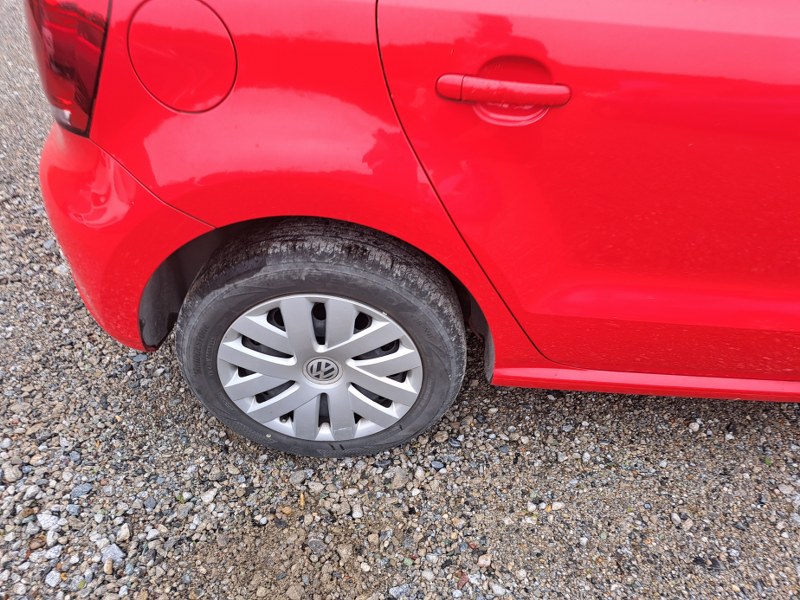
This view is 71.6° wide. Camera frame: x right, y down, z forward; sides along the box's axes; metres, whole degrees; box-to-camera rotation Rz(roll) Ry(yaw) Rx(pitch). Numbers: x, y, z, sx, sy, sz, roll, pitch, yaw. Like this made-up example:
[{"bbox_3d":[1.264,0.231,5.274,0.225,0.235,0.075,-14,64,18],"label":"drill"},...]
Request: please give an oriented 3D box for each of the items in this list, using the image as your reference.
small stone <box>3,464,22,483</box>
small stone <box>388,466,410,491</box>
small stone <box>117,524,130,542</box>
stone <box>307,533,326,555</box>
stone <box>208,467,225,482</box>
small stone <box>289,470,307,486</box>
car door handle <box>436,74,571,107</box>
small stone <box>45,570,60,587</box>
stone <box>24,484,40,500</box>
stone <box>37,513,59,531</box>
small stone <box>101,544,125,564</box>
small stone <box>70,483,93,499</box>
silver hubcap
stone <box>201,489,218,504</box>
[{"bbox_3d":[-0.842,0.374,1.204,0.031,0.030,0.052,-29,49,-34],"label":"small stone"},{"bbox_3d":[0.000,0.400,1.246,0.037,0.028,0.058,20,40,18],"label":"small stone"},{"bbox_3d":[-0.549,0.464,1.104,0.024,0.018,0.036,10,38,6],"label":"small stone"},{"bbox_3d":[-0.167,0.494,1.121,0.037,0.020,0.021,30,46,29],"label":"stone"},{"bbox_3d":[-0.404,0.383,1.224,0.031,0.023,0.030,-6,39,-14],"label":"stone"},{"bbox_3d":[-0.227,0.394,1.229,0.035,0.023,0.030,-23,46,-32],"label":"small stone"},{"bbox_3d":[0.137,-0.281,0.744,0.175,0.031,0.038,3,39,-1],"label":"car door handle"},{"bbox_3d":[-0.651,0.523,1.041,0.027,0.021,0.023,15,40,13],"label":"small stone"},{"bbox_3d":[-0.768,0.402,1.159,0.025,0.019,0.033,18,39,16],"label":"stone"},{"bbox_3d":[-0.712,0.447,1.128,0.031,0.025,0.041,-28,49,-34],"label":"stone"},{"bbox_3d":[-0.552,0.490,1.067,0.042,0.023,0.031,2,38,-4],"label":"small stone"},{"bbox_3d":[-0.678,0.406,1.185,0.037,0.018,0.031,-1,39,-6],"label":"small stone"},{"bbox_3d":[-0.153,0.143,1.109,0.400,0.400,0.050,2,37,-3],"label":"silver hubcap"},{"bbox_3d":[-0.405,0.421,1.192,0.033,0.018,0.024,-30,50,-35],"label":"stone"}]

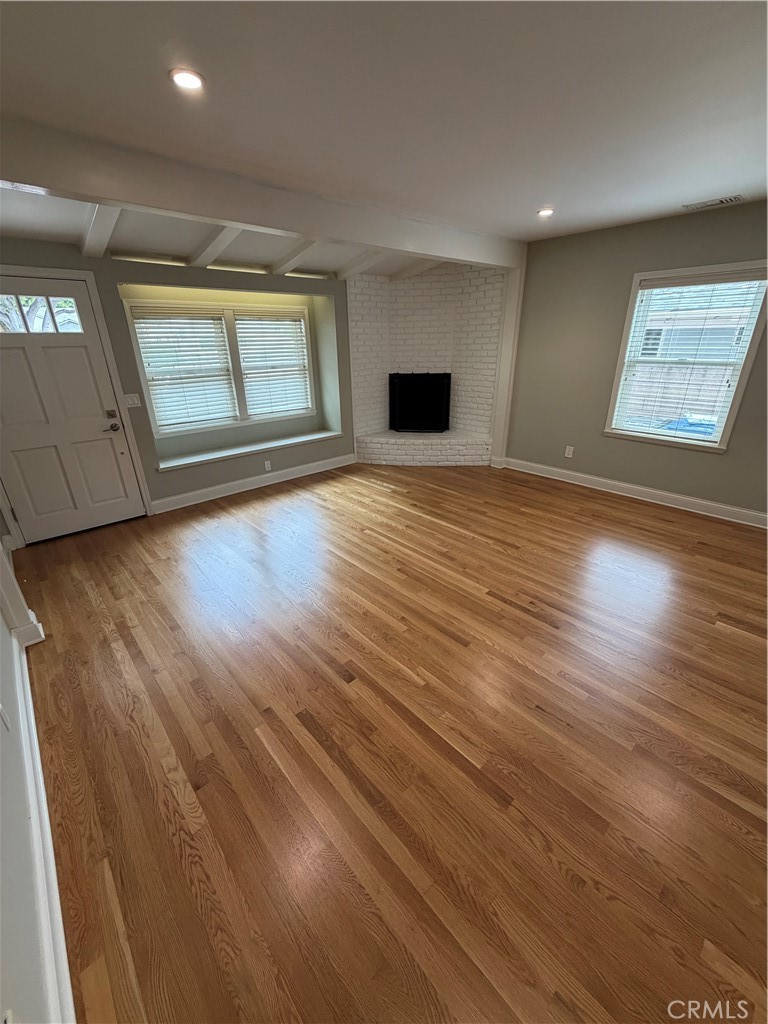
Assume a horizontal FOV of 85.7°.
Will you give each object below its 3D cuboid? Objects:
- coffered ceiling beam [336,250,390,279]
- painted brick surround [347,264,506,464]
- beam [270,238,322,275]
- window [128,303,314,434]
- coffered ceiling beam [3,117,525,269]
[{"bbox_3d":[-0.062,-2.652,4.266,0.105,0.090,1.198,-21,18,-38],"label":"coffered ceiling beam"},{"bbox_3d":[0.506,-1.821,5.239,1.793,2.377,0.681,1,23,4],"label":"painted brick surround"},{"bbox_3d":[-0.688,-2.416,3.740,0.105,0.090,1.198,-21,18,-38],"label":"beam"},{"bbox_3d":[-1.622,-1.597,4.603,1.958,1.252,0.095,-21,30,-38],"label":"window"},{"bbox_3d":[-0.289,-2.063,2.949,4.779,0.242,0.100,-21,30,-38],"label":"coffered ceiling beam"}]

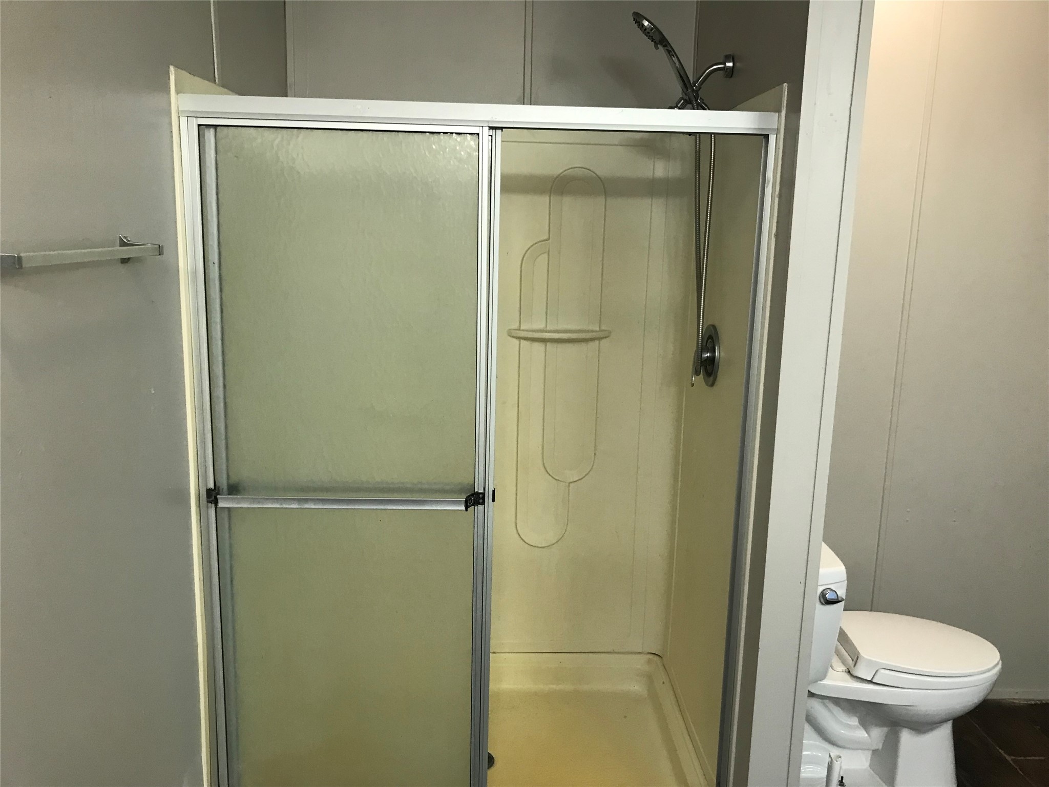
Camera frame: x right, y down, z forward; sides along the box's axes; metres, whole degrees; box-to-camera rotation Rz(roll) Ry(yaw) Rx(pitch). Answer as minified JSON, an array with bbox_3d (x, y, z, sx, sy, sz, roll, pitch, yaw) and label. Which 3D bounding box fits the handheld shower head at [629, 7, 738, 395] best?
[{"bbox_3d":[0.375,-0.467,2.117,0.261,0.900,0.136,1,11,-2],"label":"handheld shower head"}]

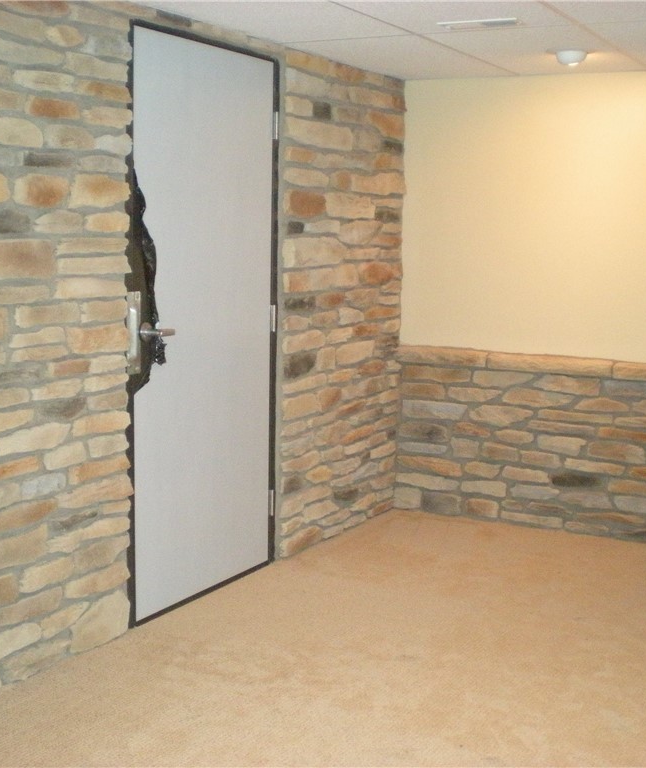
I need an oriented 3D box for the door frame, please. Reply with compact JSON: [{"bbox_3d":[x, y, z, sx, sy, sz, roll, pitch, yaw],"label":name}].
[{"bbox_3d":[-0.466,-0.228,4.228,0.108,2.078,0.994,5,9,28],"label":"door frame"}]

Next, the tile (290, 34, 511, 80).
[{"bbox_3d":[0.373,-1.406,4.872,0.590,0.020,1.210,5,9,28],"label":"tile"}]

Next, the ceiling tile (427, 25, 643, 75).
[{"bbox_3d":[0.905,-1.355,4.594,0.605,0.020,1.210,5,9,28],"label":"ceiling tile"}]

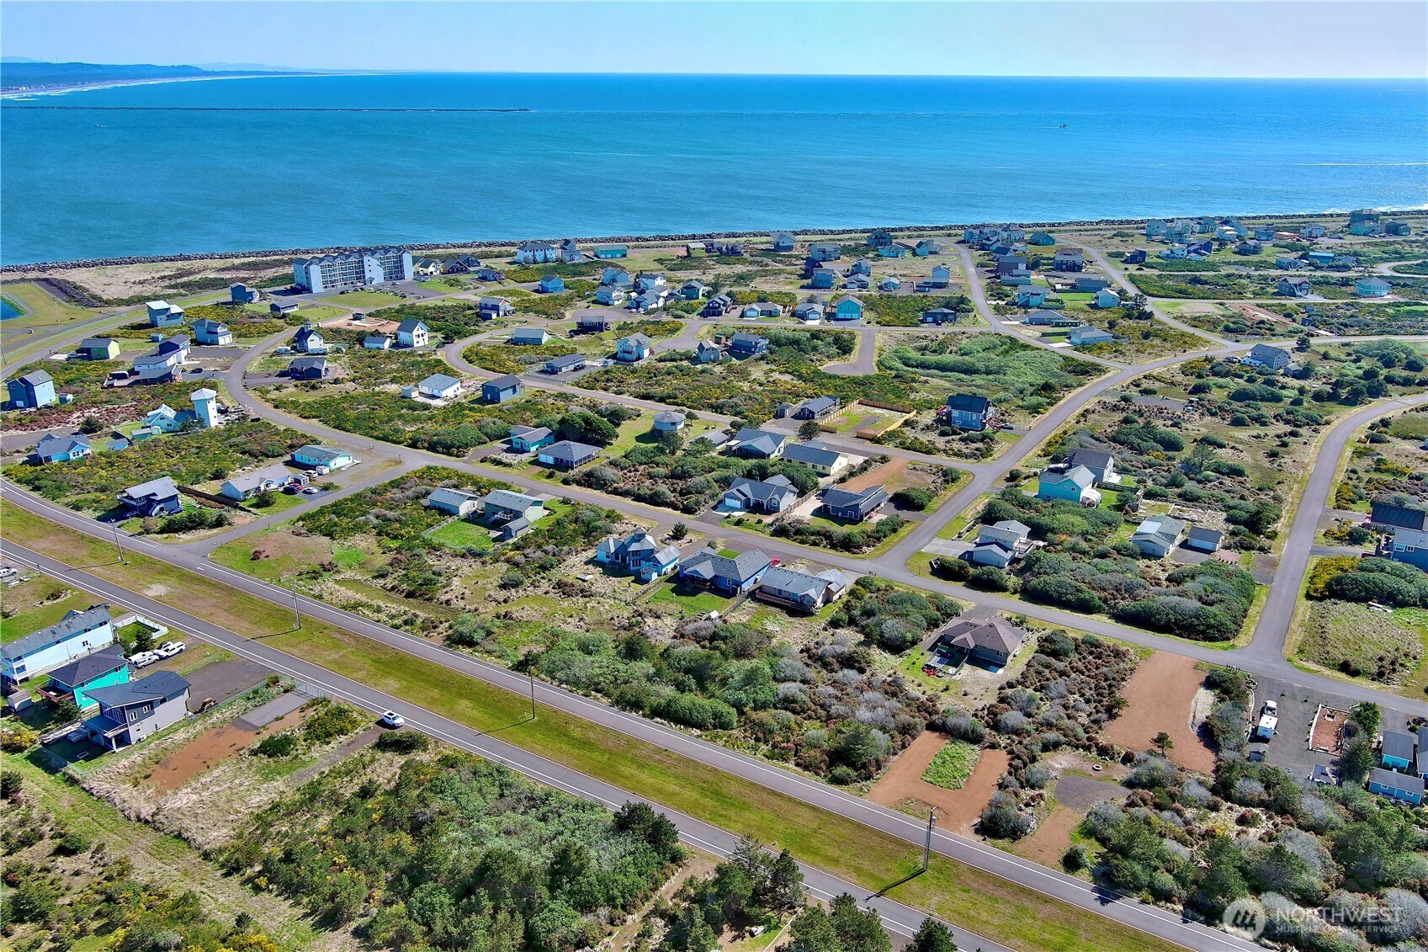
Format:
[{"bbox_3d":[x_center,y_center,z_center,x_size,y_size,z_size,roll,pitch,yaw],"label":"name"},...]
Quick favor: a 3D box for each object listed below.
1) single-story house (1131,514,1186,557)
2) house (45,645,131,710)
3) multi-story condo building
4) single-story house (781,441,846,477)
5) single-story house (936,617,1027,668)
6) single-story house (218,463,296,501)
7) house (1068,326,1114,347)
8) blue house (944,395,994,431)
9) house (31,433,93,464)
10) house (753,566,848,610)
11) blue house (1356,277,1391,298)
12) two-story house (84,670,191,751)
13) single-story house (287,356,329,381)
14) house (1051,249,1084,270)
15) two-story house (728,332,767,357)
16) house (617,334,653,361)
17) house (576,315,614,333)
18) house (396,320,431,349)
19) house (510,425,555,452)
[{"bbox_3d":[117.529,15.288,304.350,9.700,4.600,20.100,13,23,31],"label":"single-story house"},{"bbox_3d":[-122.906,39.147,228.962,9.500,7.300,14.800,12,23,30],"label":"house"},{"bbox_3d":[-207.480,-119.910,666.450,17.000,17.000,66.500,17,25,38],"label":"multi-story condo building"},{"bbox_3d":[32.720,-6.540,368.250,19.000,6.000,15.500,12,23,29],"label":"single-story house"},{"bbox_3d":[58.514,33.999,249.056,16.800,5.700,16.600,12,23,29],"label":"single-story house"},{"bbox_3d":[-129.410,1.340,325.540,9.200,4.700,18.400,12,22,29],"label":"single-story house"},{"bbox_3d":[172.330,-64.281,527.226,20.100,5.800,12.100,-7,21,-20],"label":"house"},{"bbox_3d":[84.320,-21.650,378.960,14.000,8.700,11.300,11,22,28],"label":"blue house"},{"bbox_3d":[-207.281,-9.455,366.775,15.100,5.500,18.000,-14,24,-35],"label":"house"},{"bbox_3d":[20.240,24.300,261.220,16.200,5.900,15.000,12,23,30],"label":"house"},{"bbox_3d":[375.730,-106.930,652.970,13.800,8.500,12.300,0,20,-1],"label":"blue house"},{"bbox_3d":[-107.974,42.769,216.210,10.300,9.200,16.700,12,23,30],"label":"two-story house"},{"bbox_3d":[-156.010,-41.320,443.130,12.800,6.300,10.400,-1,20,-3],"label":"single-story house"},{"bbox_3d":[225.040,-136.900,730.880,17.500,11.000,18.000,4,20,11],"label":"house"},{"bbox_3d":[15.300,-56.380,487.290,13.400,6.900,8.500,16,25,37],"label":"two-story house"},{"bbox_3d":[-32.920,-53.730,475.960,10.100,9.000,12.000,10,22,25],"label":"house"},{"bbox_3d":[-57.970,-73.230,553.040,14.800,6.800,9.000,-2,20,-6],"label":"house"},{"bbox_3d":[-137.440,-65.100,523.520,10.700,10.300,9.200,11,22,28],"label":"house"},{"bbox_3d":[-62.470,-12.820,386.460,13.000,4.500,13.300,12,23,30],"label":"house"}]

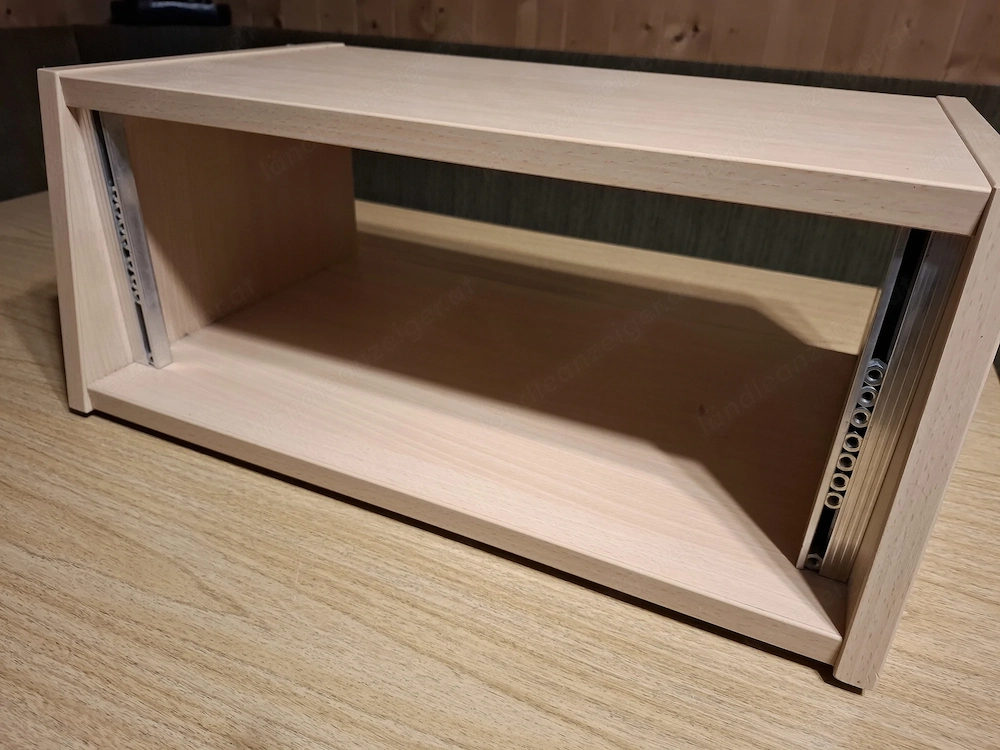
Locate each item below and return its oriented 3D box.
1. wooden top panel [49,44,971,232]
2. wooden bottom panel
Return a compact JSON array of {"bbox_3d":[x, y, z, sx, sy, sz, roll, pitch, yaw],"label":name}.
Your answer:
[{"bbox_3d":[0.009,-0.176,0.428,0.488,0.018,0.262,14,33,20],"label":"wooden top panel"},{"bbox_3d":[-0.006,0.001,0.509,0.488,0.018,0.306,14,33,20],"label":"wooden bottom panel"}]

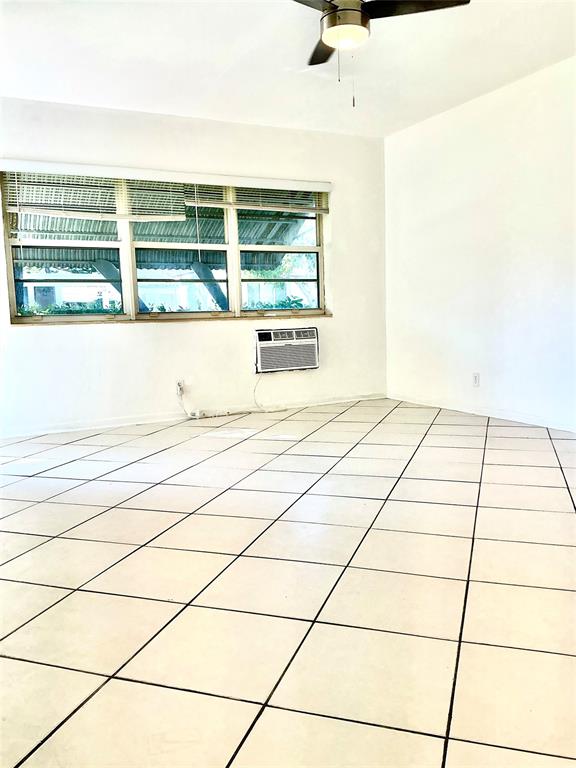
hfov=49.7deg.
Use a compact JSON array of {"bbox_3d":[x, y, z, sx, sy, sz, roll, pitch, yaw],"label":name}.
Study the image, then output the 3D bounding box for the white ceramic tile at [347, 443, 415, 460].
[{"bbox_3d":[0.603,0.445,3.959,0.400,0.015,0.400,0,6,19],"label":"white ceramic tile"}]

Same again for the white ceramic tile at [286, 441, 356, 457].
[{"bbox_3d":[0.217,0.442,4.090,0.400,0.015,0.400,0,6,19],"label":"white ceramic tile"}]

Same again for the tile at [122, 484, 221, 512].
[{"bbox_3d":[-0.552,0.556,2.998,0.396,0.012,0.396,0,6,19],"label":"tile"}]

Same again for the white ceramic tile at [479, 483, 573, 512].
[{"bbox_3d":[1.114,0.538,2.928,0.400,0.015,0.400,0,6,19],"label":"white ceramic tile"}]

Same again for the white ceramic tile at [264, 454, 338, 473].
[{"bbox_3d":[0.086,0.486,3.706,0.400,0.015,0.400,0,6,19],"label":"white ceramic tile"}]

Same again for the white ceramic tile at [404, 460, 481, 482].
[{"bbox_3d":[0.858,0.491,3.443,0.400,0.015,0.400,0,6,19],"label":"white ceramic tile"}]

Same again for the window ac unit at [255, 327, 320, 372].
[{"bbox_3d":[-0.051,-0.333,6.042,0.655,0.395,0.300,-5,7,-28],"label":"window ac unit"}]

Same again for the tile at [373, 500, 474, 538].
[{"bbox_3d":[0.586,0.566,2.615,0.396,0.012,0.396,0,6,19],"label":"tile"}]

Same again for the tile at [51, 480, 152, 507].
[{"bbox_3d":[-0.949,0.569,3.201,0.400,0.015,0.400,0,6,19],"label":"tile"}]

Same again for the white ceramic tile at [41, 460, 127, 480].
[{"bbox_3d":[-1.182,0.506,3.631,0.396,0.012,0.396,0,6,19],"label":"white ceramic tile"}]

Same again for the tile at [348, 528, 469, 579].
[{"bbox_3d":[0.458,0.610,2.239,0.396,0.012,0.396,0,6,19],"label":"tile"}]

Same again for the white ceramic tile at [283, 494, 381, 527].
[{"bbox_3d":[0.210,0.577,2.807,0.400,0.015,0.400,0,6,19],"label":"white ceramic tile"}]

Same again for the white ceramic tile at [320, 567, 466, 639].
[{"bbox_3d":[0.335,0.668,1.908,0.400,0.015,0.400,0,6,19],"label":"white ceramic tile"}]

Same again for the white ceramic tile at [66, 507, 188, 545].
[{"bbox_3d":[-0.679,0.600,2.622,0.396,0.012,0.396,0,6,19],"label":"white ceramic tile"}]

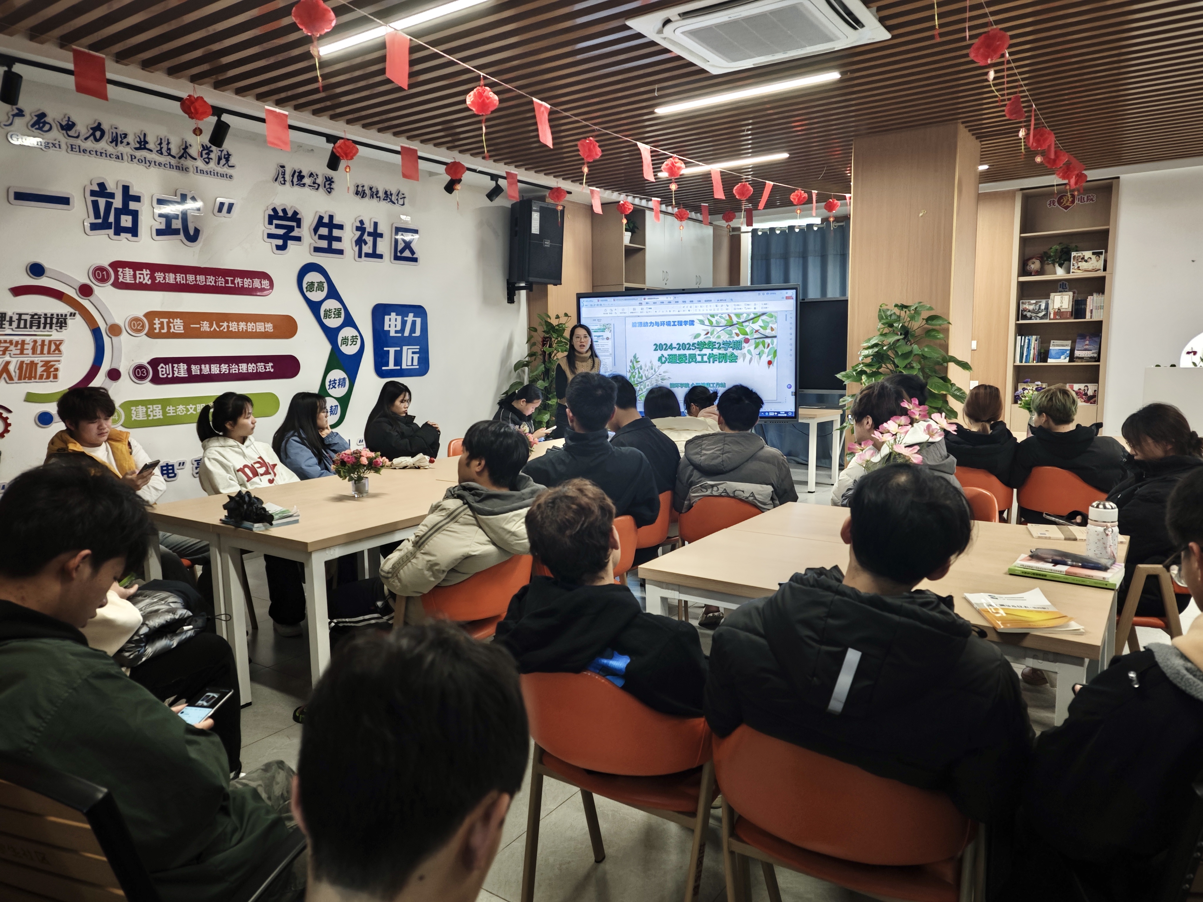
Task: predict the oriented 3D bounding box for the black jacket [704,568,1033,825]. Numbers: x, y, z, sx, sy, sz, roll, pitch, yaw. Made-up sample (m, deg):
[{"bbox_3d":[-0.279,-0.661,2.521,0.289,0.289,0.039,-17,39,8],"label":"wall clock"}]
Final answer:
[{"bbox_3d":[0.490,0.479,1.457,0.560,0.620,0.450,4,9,33],"label":"black jacket"}]

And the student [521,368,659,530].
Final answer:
[{"bbox_3d":[0.011,0.320,3.363,0.520,1.310,0.780,0,7,5],"label":"student"}]

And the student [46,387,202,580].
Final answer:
[{"bbox_3d":[-2.160,0.349,3.588,0.770,1.280,0.540,2,8,23],"label":"student"}]

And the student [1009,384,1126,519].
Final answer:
[{"bbox_3d":[2.456,0.236,4.251,0.560,1.190,0.780,4,9,36],"label":"student"}]

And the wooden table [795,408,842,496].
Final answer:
[{"bbox_3d":[1.690,-0.018,7.947,1.200,0.750,0.600,4,9,33],"label":"wooden table"}]

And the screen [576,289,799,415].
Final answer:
[{"bbox_3d":[0.746,-0.843,7.090,1.960,1.155,0.100,1,8,15],"label":"screen"}]

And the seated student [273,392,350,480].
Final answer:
[{"bbox_3d":[-1.555,0.250,4.623,0.750,1.190,0.480,0,7,5],"label":"seated student"}]

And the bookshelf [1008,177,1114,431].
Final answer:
[{"bbox_3d":[4.540,-1.126,7.919,0.850,2.880,0.380,4,9,33],"label":"bookshelf"}]

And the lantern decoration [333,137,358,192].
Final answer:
[{"bbox_3d":[-1.423,-1.593,4.450,0.140,0.295,0.140,4,9,33],"label":"lantern decoration"}]

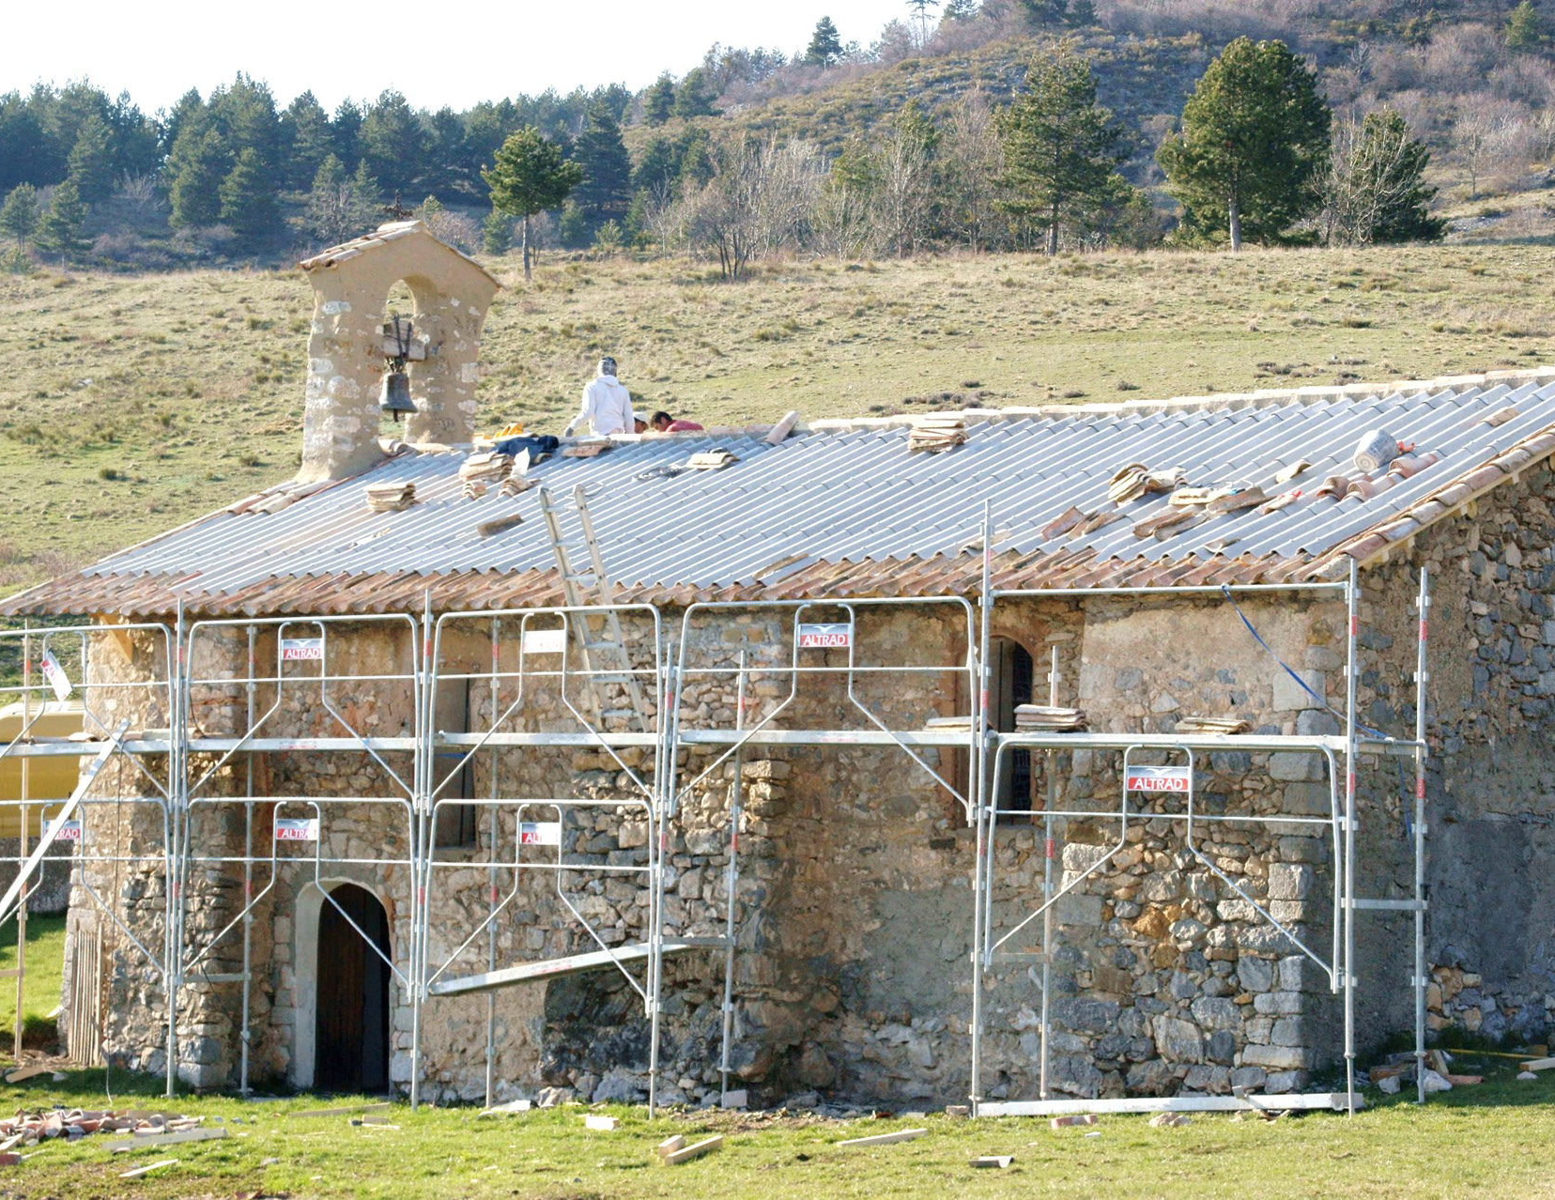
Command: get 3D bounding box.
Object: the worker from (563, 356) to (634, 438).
[{"bbox_3d":[-1.586,-1.792,39.100,0.620,1.080,0.580,0,-3,20],"label":"worker"}]

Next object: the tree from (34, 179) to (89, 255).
[{"bbox_3d":[-34.517,-18.074,198.000,2.650,4.417,2.650,1,-3,0],"label":"tree"}]

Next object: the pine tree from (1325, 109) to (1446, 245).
[{"bbox_3d":[27.395,-19.046,185.000,5.460,6.158,5.460,1,-3,0],"label":"pine tree"}]

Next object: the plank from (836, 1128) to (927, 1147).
[{"bbox_3d":[0.678,3.495,26.700,0.060,0.055,1.190,-1,-4,28],"label":"plank"}]

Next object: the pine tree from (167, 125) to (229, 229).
[{"bbox_3d":[-32.197,-23.434,228.000,3.443,5.947,3.443,1,-3,0],"label":"pine tree"}]

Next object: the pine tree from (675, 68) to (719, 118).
[{"bbox_3d":[-6.512,-40.712,330.000,3.397,4.077,3.397,1,-3,0],"label":"pine tree"}]

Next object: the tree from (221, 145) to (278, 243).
[{"bbox_3d":[-34.704,-26.586,270.000,3.775,6.264,3.775,1,-3,0],"label":"tree"}]

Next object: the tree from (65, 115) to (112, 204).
[{"bbox_3d":[-39.939,-25.278,238.000,2.695,5.554,2.695,1,-3,0],"label":"tree"}]

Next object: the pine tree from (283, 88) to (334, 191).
[{"bbox_3d":[-29.439,-28.553,258.000,3.364,6.906,3.364,1,-3,0],"label":"pine tree"}]

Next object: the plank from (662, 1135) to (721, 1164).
[{"bbox_3d":[-0.535,3.537,26.400,0.060,0.065,1.432,0,-3,12],"label":"plank"}]

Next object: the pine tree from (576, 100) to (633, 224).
[{"bbox_3d":[-11.187,-28.230,265.000,3.617,7.841,3.617,1,-3,0],"label":"pine tree"}]

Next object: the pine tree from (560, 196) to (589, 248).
[{"bbox_3d":[-10.279,-19.094,208.000,1.499,2.570,1.499,1,-3,0],"label":"pine tree"}]

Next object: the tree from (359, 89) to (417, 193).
[{"bbox_3d":[-29.419,-34.619,310.000,4.335,7.713,4.335,1,-3,0],"label":"tree"}]

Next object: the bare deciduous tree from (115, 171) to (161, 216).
[{"bbox_3d":[-36.613,-23.266,235.000,2.661,2.419,2.661,1,-3,0],"label":"bare deciduous tree"}]

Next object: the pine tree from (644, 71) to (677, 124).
[{"bbox_3d":[-10.540,-45.192,370.000,2.833,4.603,2.833,1,-3,0],"label":"pine tree"}]

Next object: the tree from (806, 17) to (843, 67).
[{"bbox_3d":[4.944,-58.421,430.000,3.722,5.060,3.722,1,-3,0],"label":"tree"}]

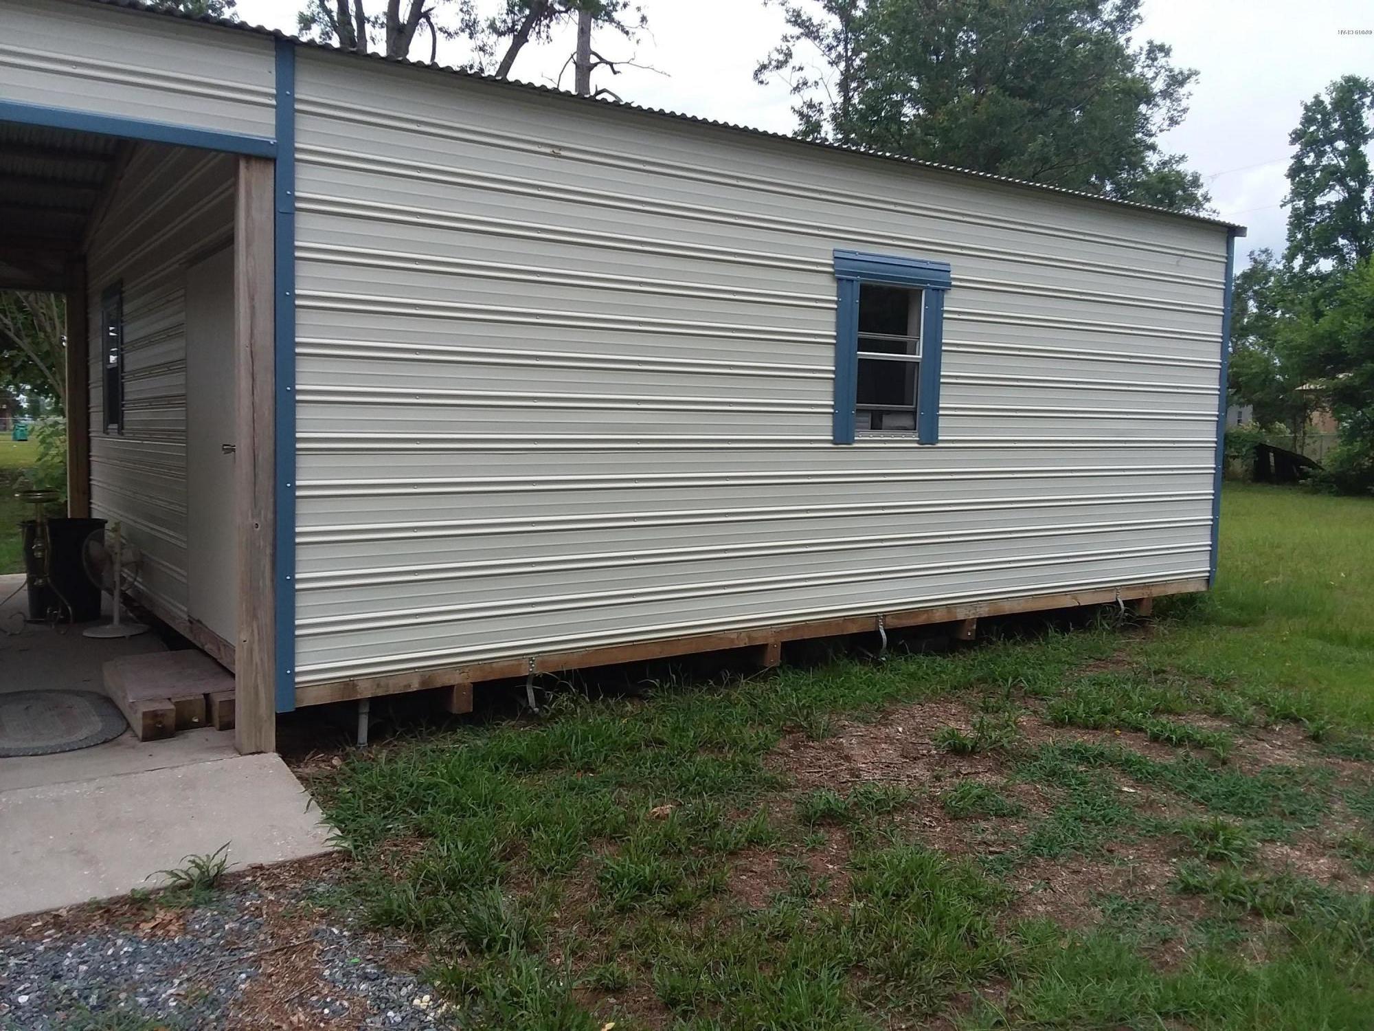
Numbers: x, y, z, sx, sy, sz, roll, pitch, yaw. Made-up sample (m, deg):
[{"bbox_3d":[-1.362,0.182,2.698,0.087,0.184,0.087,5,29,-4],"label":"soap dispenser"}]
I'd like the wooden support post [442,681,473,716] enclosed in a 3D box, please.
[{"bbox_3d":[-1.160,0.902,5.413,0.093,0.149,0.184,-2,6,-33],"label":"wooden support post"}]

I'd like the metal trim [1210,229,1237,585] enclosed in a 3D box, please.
[{"bbox_3d":[4.328,-0.833,8.734,0.085,2.912,0.083,-2,6,-33],"label":"metal trim"}]

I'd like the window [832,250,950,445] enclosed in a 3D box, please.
[{"bbox_3d":[1.295,-1.021,6.686,0.943,1.162,0.074,-2,6,-33],"label":"window"}]

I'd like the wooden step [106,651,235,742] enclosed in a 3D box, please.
[{"bbox_3d":[-2.715,0.917,5.646,0.485,0.155,1.360,-2,5,-35],"label":"wooden step"}]

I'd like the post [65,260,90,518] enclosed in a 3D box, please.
[{"bbox_3d":[-5.314,-0.789,9.373,0.143,2.898,0.143,-3,6,-36],"label":"post"}]

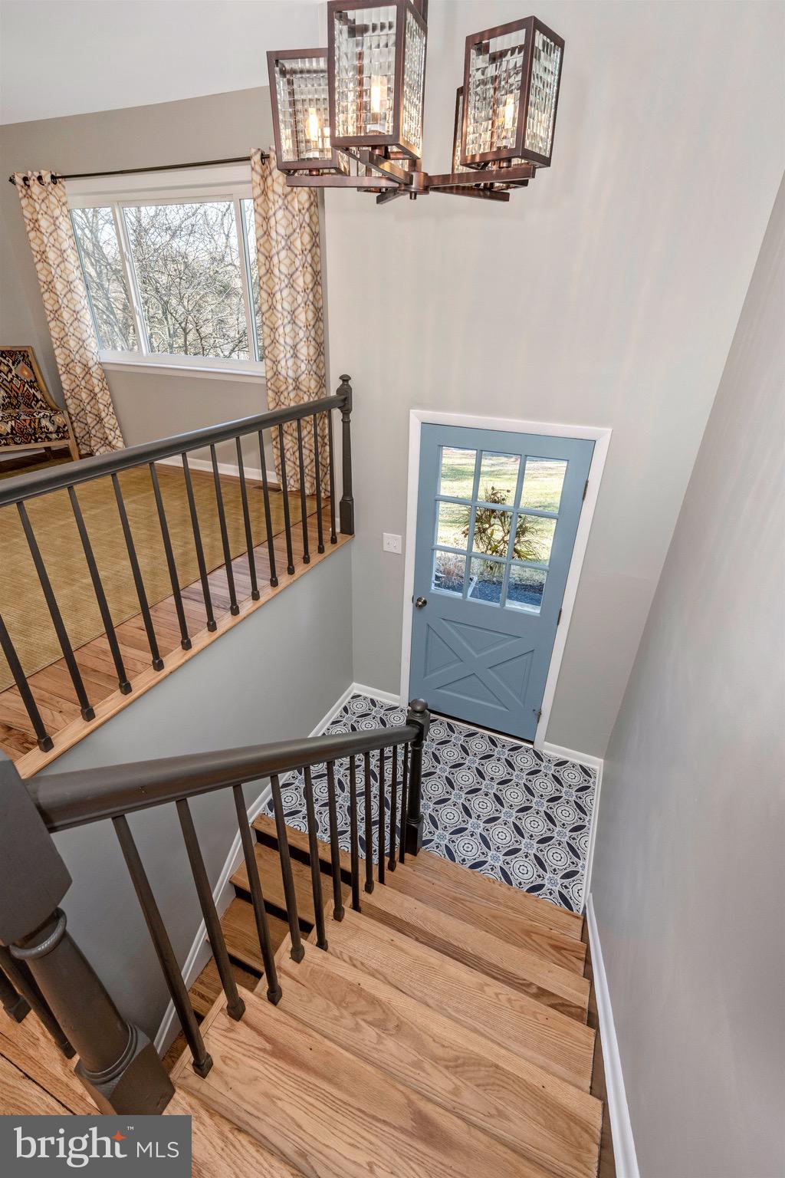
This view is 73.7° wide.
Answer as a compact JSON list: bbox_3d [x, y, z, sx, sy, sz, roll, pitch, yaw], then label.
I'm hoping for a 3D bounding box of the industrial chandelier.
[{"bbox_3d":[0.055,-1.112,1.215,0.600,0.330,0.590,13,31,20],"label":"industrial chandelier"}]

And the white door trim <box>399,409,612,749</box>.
[{"bbox_3d":[0.570,0.037,3.226,1.045,2.109,0.080,13,31,20],"label":"white door trim"}]

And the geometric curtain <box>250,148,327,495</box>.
[{"bbox_3d":[-0.686,-1.700,3.630,0.480,2.125,0.120,13,31,20],"label":"geometric curtain"}]

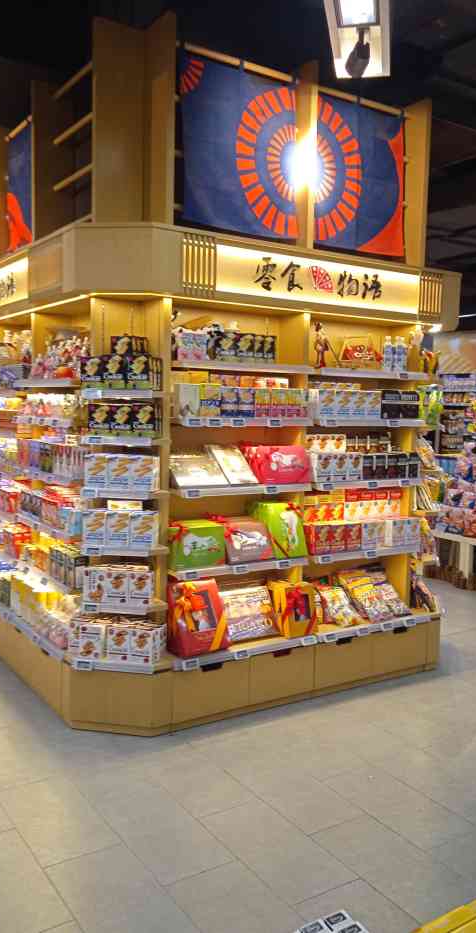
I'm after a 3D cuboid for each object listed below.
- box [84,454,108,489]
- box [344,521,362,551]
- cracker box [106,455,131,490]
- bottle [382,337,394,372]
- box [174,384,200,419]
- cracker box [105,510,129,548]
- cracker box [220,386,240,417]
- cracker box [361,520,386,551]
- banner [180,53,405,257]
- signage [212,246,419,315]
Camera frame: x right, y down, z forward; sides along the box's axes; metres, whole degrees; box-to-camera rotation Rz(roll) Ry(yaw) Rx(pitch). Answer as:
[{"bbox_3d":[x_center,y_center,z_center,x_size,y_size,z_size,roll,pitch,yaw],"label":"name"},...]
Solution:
[{"bbox_3d":[-0.670,0.034,3.636,0.113,0.159,0.052,2,5,11],"label":"box"},{"bbox_3d":[0.666,0.418,4.444,0.117,0.164,0.058,-2,6,-34],"label":"box"},{"bbox_3d":[-0.579,0.032,3.725,0.118,0.187,0.055,2,5,10],"label":"cracker box"},{"bbox_3d":[0.904,-0.674,4.528,0.058,0.212,0.058,1,5,0],"label":"bottle"},{"bbox_3d":[-0.252,-0.323,3.751,0.115,0.162,0.058,-2,6,-34],"label":"box"},{"bbox_3d":[-0.588,0.319,3.750,0.118,0.187,0.055,2,5,10],"label":"cracker box"},{"bbox_3d":[-0.054,-0.327,3.884,0.110,0.158,0.057,-2,6,-34],"label":"cracker box"},{"bbox_3d":[0.787,0.414,4.527,0.166,0.167,0.060,-2,6,-34],"label":"cracker box"},{"bbox_3d":[0.369,-1.662,4.159,1.539,0.822,0.030,-2,6,-34],"label":"banner"},{"bbox_3d":[0.474,-0.970,3.985,1.389,0.216,0.040,-2,6,-34],"label":"signage"}]

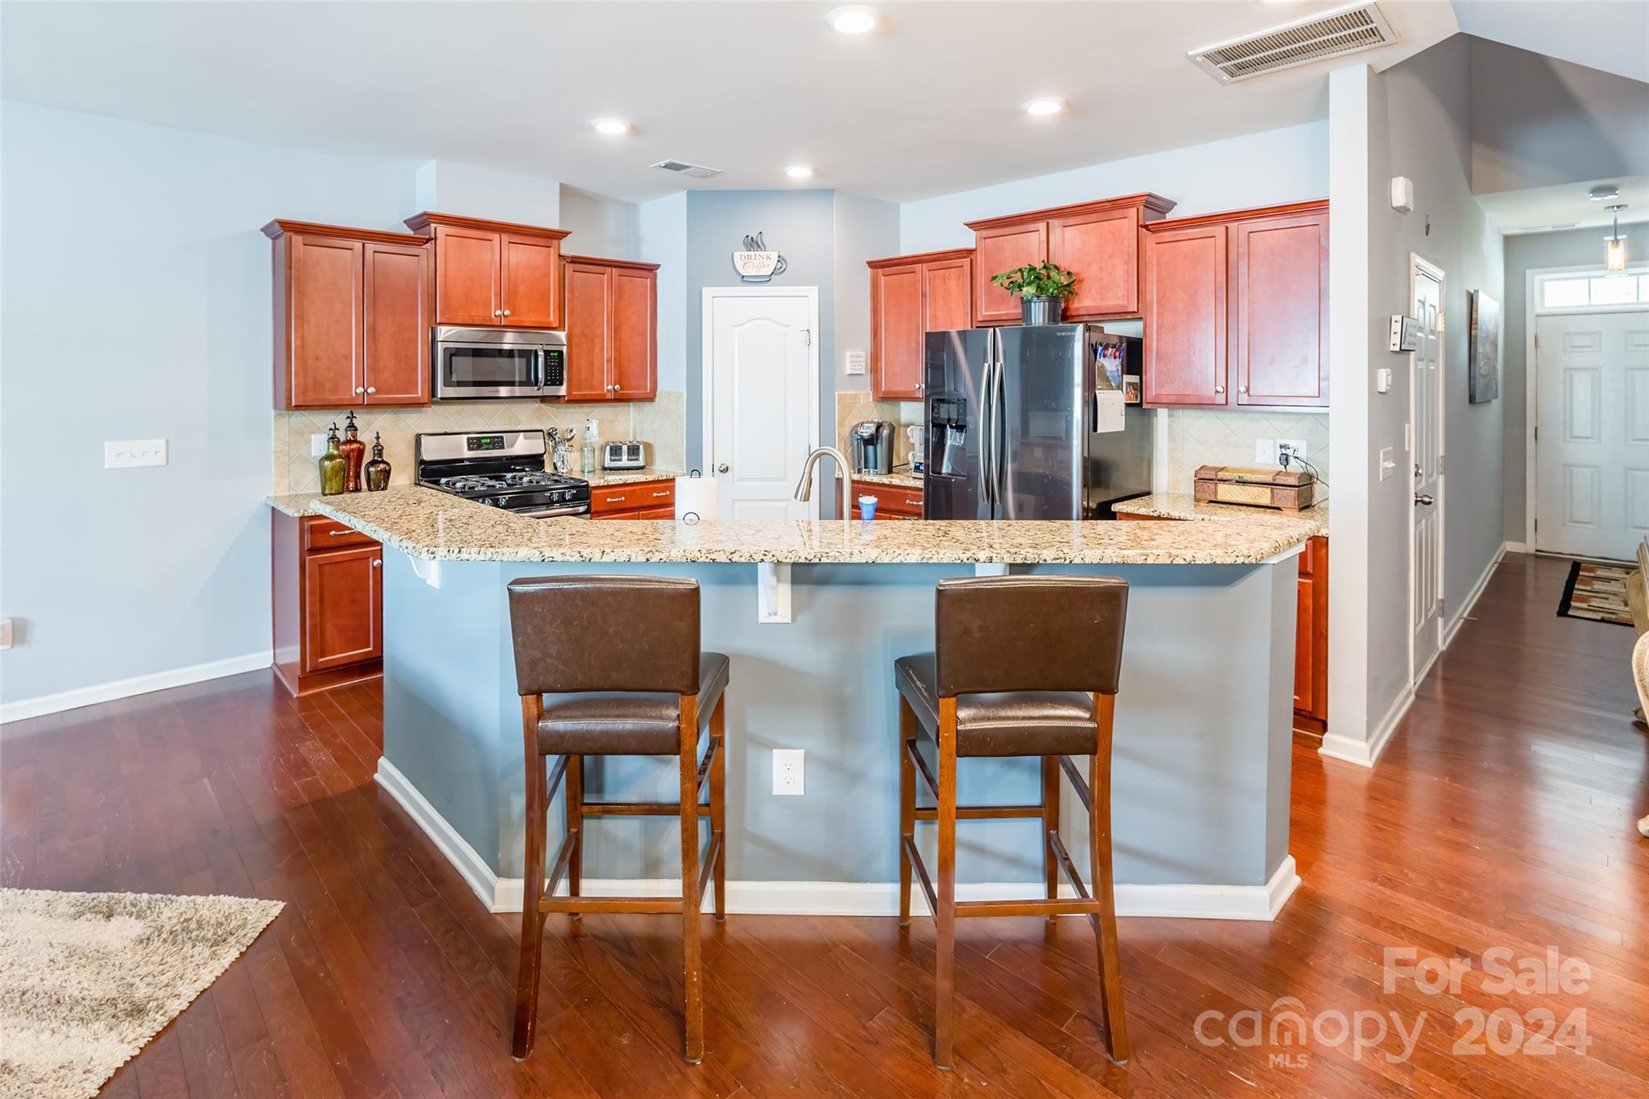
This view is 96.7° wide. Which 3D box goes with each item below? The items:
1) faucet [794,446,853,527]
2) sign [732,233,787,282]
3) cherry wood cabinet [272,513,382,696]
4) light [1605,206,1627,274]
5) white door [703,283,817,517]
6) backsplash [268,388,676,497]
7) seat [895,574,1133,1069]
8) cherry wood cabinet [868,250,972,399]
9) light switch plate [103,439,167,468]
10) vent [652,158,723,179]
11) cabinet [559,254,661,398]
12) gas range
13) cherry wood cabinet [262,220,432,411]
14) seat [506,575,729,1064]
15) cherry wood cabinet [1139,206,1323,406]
[{"bbox_3d":[-0.002,-0.150,2.420,0.245,0.390,0.075,6,9,40],"label":"faucet"},{"bbox_3d":[-0.421,-1.906,4.790,0.365,0.335,0.030,0,7,-1],"label":"sign"},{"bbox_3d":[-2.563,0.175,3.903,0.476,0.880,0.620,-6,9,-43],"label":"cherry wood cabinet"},{"bbox_3d":[5.792,-2.258,5.360,0.120,0.510,0.120,-6,10,-43],"label":"light"},{"bbox_3d":[-0.418,-0.671,4.800,0.770,2.100,0.090,0,7,-2],"label":"white door"},{"bbox_3d":[-1.954,-0.655,4.430,2.127,0.458,0.682,-6,9,-43],"label":"backsplash"},{"bbox_3d":[0.443,0.573,1.840,0.445,1.085,0.475,0,7,-4],"label":"seat"},{"bbox_3d":[0.730,-1.476,4.937,0.370,0.946,0.892,-6,9,-42],"label":"cherry wood cabinet"},{"bbox_3d":[-3.284,-0.454,3.500,0.217,0.123,0.012,-6,9,-41],"label":"light switch plate"},{"bbox_3d":[-0.813,-2.235,4.302,0.360,0.025,0.205,-6,10,-43],"label":"vent"},{"bbox_3d":[-1.463,-1.458,4.871,0.660,0.940,0.350,-6,9,-41],"label":"cabinet"},{"bbox_3d":[-1.861,-0.084,4.278,0.760,1.180,0.690,-6,9,-41],"label":"gas range"},{"bbox_3d":[-2.596,-1.257,4.037,0.730,0.960,0.380,-6,9,-43],"label":"cherry wood cabinet"},{"bbox_3d":[-0.484,0.573,1.845,0.445,1.080,0.475,0,7,-2],"label":"seat"},{"bbox_3d":[2.021,-1.136,3.548,0.380,0.936,0.845,-6,9,-42],"label":"cherry wood cabinet"}]

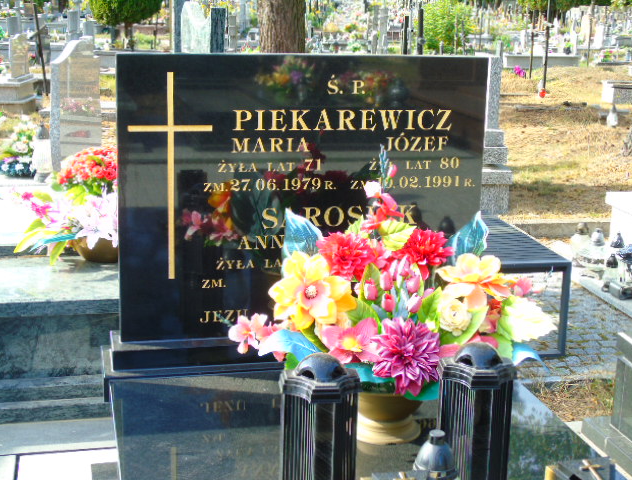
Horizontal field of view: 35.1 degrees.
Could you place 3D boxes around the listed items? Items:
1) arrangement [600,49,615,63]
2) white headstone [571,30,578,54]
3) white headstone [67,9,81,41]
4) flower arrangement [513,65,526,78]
[{"bbox_3d":[7.007,-4.435,24.000,0.340,0.340,0.310,4,11,16],"label":"arrangement"},{"bbox_3d":[7.068,-5.400,27.300,0.140,0.660,0.700,2,11,1],"label":"white headstone"},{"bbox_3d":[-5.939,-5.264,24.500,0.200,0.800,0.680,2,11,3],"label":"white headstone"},{"bbox_3d":[4.280,-3.544,21.000,0.300,0.290,0.280,4,11,11],"label":"flower arrangement"}]

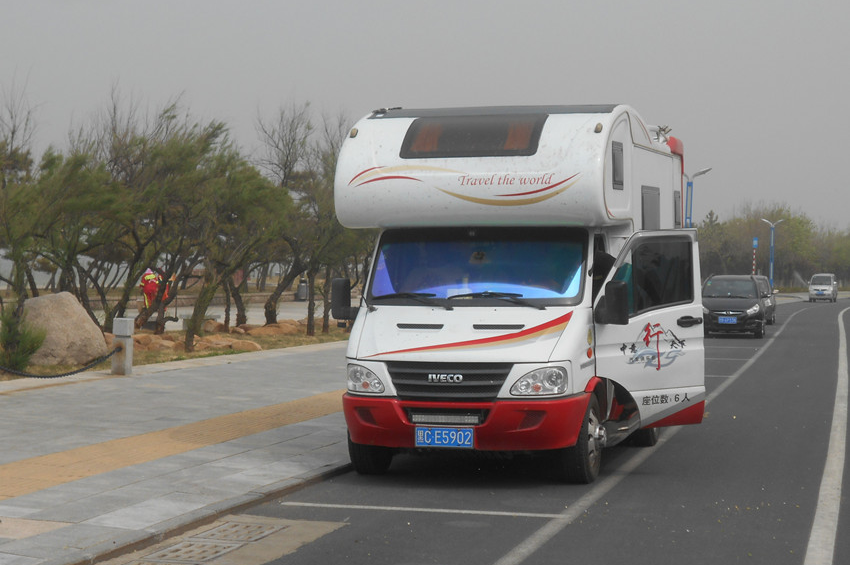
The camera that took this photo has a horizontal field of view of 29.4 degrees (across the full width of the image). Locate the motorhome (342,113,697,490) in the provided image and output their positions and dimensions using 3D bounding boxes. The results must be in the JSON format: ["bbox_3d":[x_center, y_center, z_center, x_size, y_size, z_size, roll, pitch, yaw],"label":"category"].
[{"bbox_3d":[0.920,0.030,14.200,2.300,2.970,5.100,0,1,17],"label":"motorhome"}]

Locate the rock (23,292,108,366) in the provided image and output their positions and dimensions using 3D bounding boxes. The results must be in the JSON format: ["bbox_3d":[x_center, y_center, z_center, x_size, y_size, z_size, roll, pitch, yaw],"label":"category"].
[{"bbox_3d":[-5.300,0.690,23.900,1.300,1.120,1.050,1,1,-12],"label":"rock"}]

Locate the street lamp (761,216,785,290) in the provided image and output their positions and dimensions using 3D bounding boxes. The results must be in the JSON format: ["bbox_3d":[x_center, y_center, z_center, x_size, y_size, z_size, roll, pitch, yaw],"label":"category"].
[{"bbox_3d":[23.600,-1.770,110.000,1.600,5.150,0.300,1,1,15],"label":"street lamp"}]

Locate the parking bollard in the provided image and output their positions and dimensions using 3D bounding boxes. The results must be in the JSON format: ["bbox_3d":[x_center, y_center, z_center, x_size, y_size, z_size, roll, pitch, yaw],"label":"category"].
[{"bbox_3d":[-4.080,0.855,21.900,0.210,0.790,0.210,1,1,17],"label":"parking bollard"}]

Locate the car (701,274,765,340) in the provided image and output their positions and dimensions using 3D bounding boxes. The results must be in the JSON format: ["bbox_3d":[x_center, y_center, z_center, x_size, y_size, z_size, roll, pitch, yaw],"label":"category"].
[{"bbox_3d":[7.450,0.550,39.400,1.750,1.470,4.450,1,1,12],"label":"car"}]

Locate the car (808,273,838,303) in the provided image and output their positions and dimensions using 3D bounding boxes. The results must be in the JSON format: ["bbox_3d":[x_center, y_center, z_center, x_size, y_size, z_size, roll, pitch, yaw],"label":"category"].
[{"bbox_3d":[25.820,0.330,104.800,1.600,1.900,3.800,1,1,18],"label":"car"}]

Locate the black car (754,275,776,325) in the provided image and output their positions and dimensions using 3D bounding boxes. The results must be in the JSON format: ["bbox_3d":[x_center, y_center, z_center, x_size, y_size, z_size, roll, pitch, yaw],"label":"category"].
[{"bbox_3d":[9.670,0.470,49.000,1.740,1.460,4.400,1,1,13],"label":"black car"}]

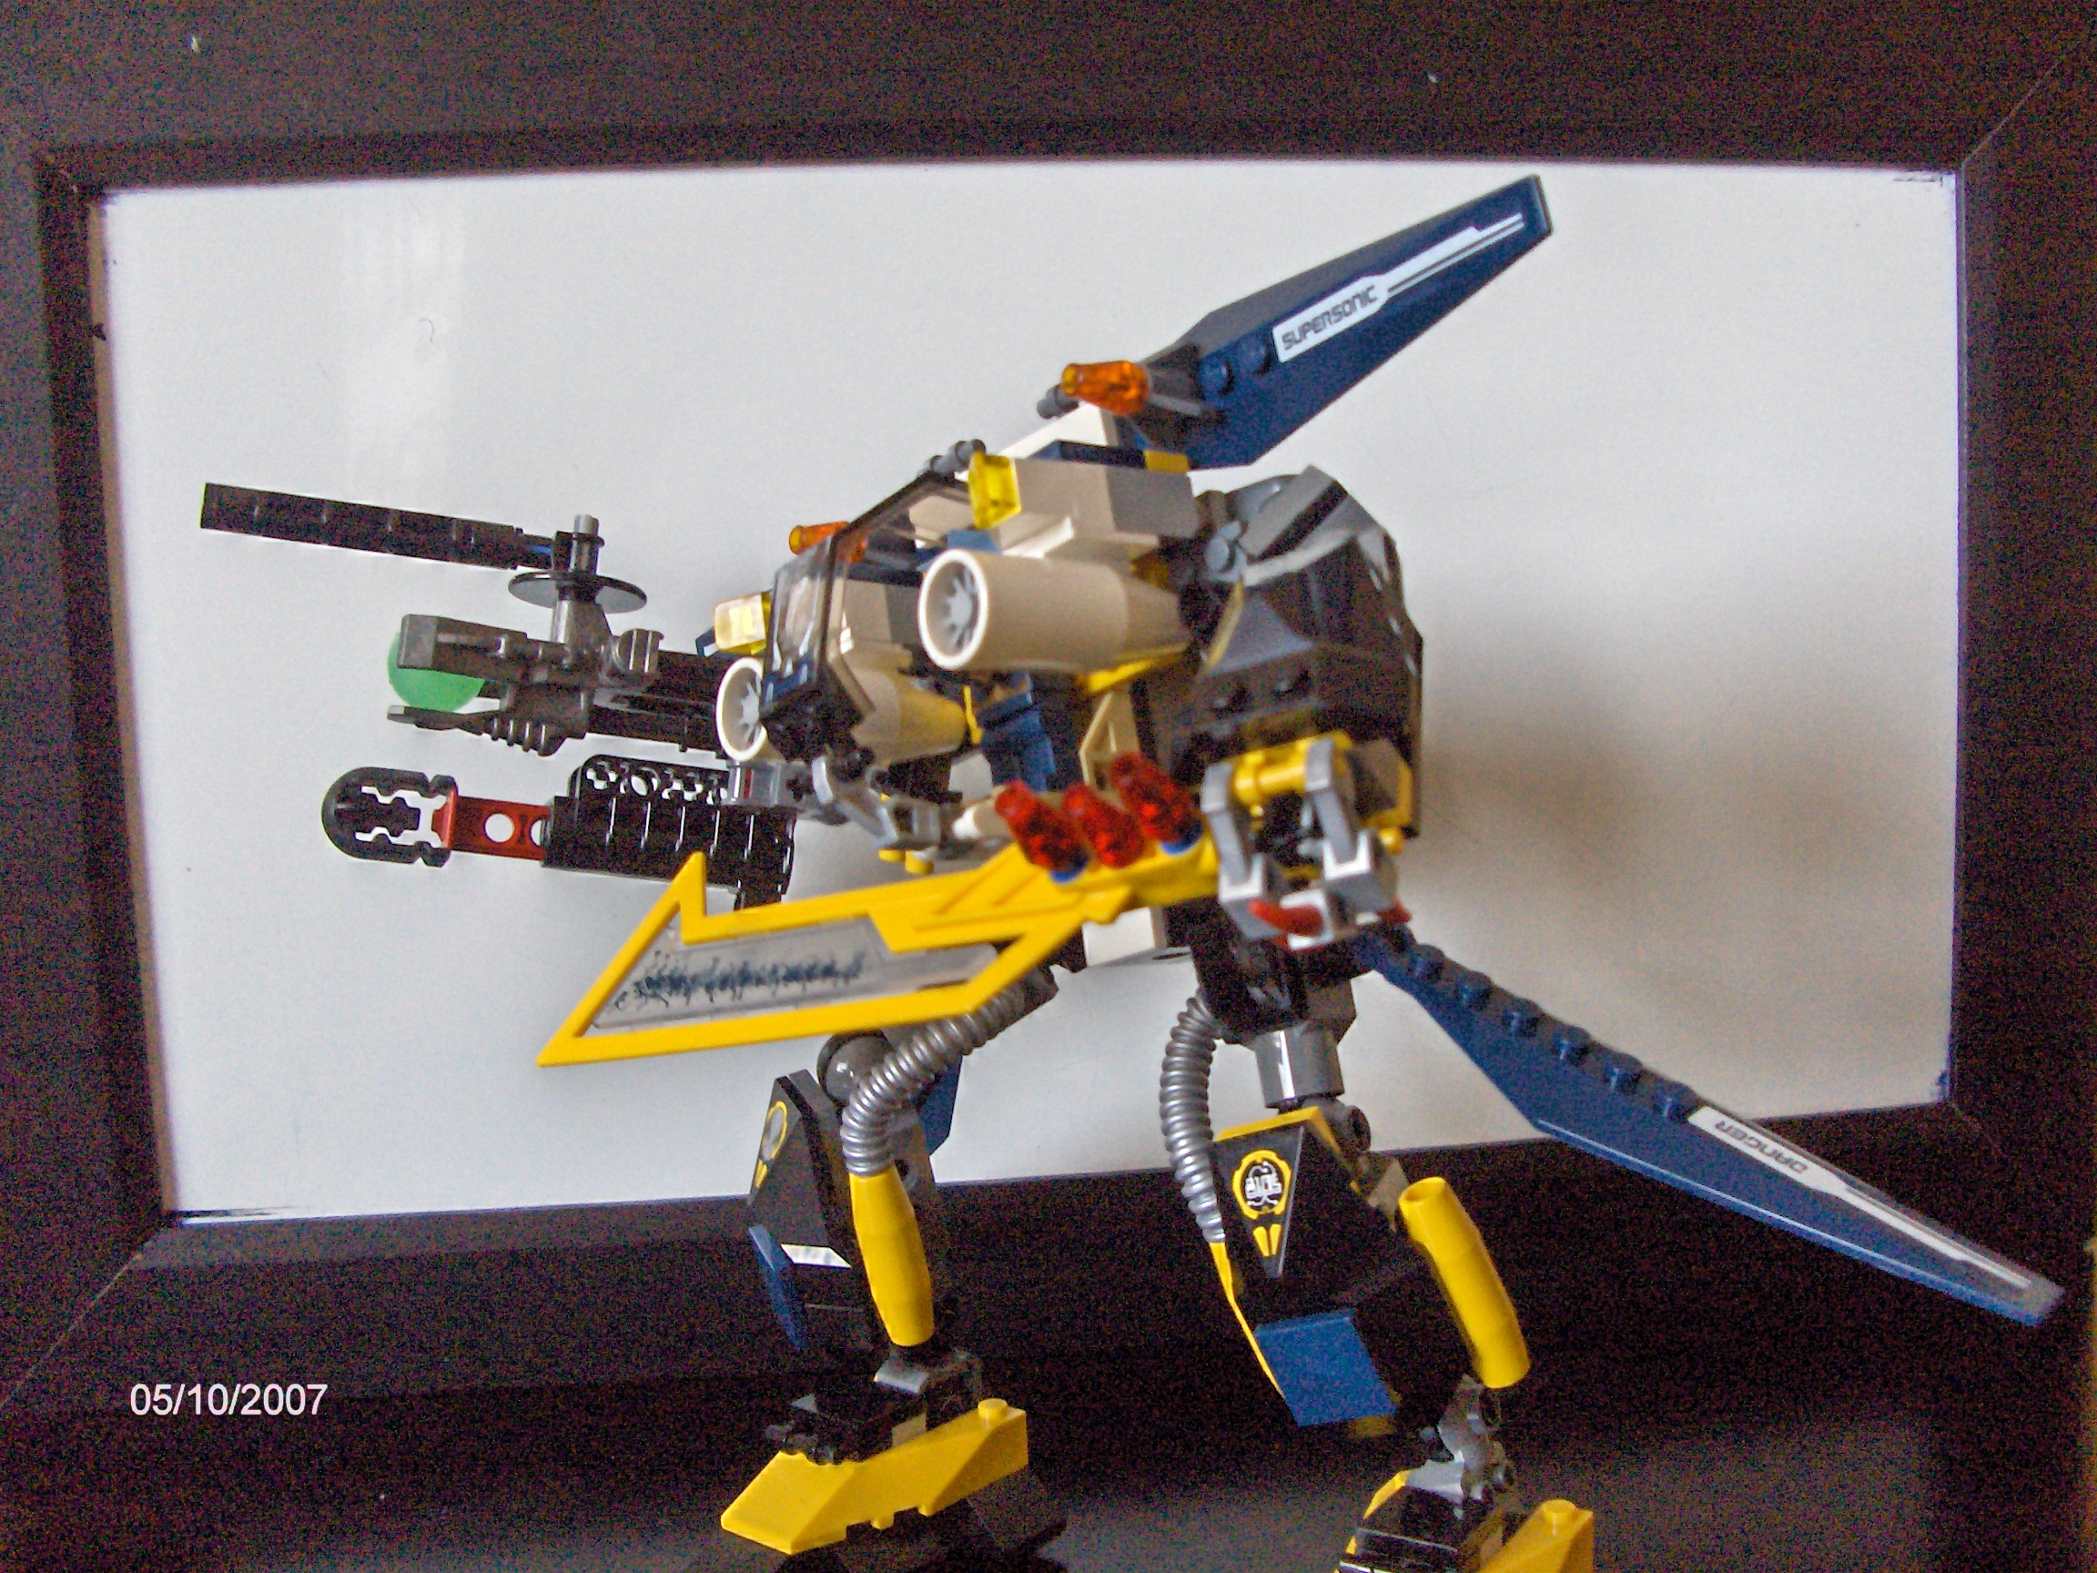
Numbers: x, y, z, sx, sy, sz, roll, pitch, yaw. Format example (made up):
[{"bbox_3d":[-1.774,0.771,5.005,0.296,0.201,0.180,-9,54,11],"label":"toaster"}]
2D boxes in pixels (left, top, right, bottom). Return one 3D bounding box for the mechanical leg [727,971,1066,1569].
[{"bbox_3d":[-0.023,0.073,0.333,0.049,0.085,0.038,-10,15,-35],"label":"mechanical leg"}]

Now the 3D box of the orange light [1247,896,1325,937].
[{"bbox_3d":[0.030,0.016,0.266,0.011,0.004,0.004,-2,-11,-31],"label":"orange light"}]

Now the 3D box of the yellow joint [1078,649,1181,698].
[{"bbox_3d":[0.011,-0.016,0.298,0.008,0.005,0.019,0,-12,-38],"label":"yellow joint"}]

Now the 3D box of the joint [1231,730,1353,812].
[{"bbox_3d":[0.031,-0.002,0.268,0.017,0.008,0.008,-17,-13,39],"label":"joint"}]

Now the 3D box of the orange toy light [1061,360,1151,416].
[{"bbox_3d":[0.008,-0.056,0.300,0.011,0.008,0.008,0,-12,-38],"label":"orange toy light"}]

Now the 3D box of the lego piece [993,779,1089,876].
[{"bbox_3d":[-0.001,0.005,0.262,0.008,0.011,0.008,-5,50,32],"label":"lego piece"}]

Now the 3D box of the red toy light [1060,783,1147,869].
[{"bbox_3d":[0.007,0.005,0.264,0.008,0.011,0.008,-5,50,32],"label":"red toy light"}]

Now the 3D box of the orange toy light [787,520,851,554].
[{"bbox_3d":[-0.036,-0.040,0.350,0.011,0.008,0.008,0,-12,-38],"label":"orange toy light"}]

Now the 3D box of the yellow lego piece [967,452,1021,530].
[{"bbox_3d":[-0.007,-0.040,0.287,0.004,0.008,0.008,0,-12,-38],"label":"yellow lego piece"}]

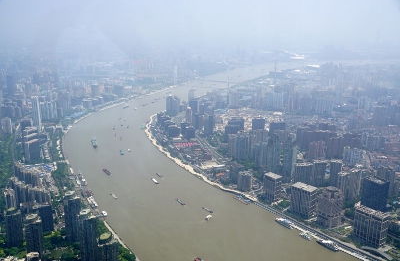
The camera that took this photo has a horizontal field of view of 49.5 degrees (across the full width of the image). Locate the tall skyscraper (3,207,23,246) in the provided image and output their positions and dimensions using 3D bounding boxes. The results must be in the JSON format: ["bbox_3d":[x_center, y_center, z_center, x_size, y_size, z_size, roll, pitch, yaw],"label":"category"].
[{"bbox_3d":[-439.610,231.620,1023.840,26.150,85.470,22.220,-8,18,-29],"label":"tall skyscraper"}]

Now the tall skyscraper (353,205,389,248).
[{"bbox_3d":[419.980,233.150,1067.380,32.000,74.000,71.000,-13,21,-41],"label":"tall skyscraper"}]

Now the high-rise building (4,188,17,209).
[{"bbox_3d":[-523.900,198.000,1198.700,23.000,71.300,26.000,-5,16,-19],"label":"high-rise building"}]

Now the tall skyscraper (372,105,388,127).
[{"bbox_3d":[939.980,-74.540,2256.680,63.000,100.000,22.000,0,15,0],"label":"tall skyscraper"}]

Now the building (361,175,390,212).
[{"bbox_3d":[518.870,186.420,1287.650,42.000,82.000,58.000,-10,18,-36],"label":"building"}]

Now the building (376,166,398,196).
[{"bbox_3d":[585.200,160.800,1353.600,43.900,91.200,26.000,9,18,29],"label":"building"}]

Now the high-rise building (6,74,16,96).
[{"bbox_3d":[-1343.250,-325.350,3078.760,45.000,141.000,38.000,0,15,0],"label":"high-rise building"}]

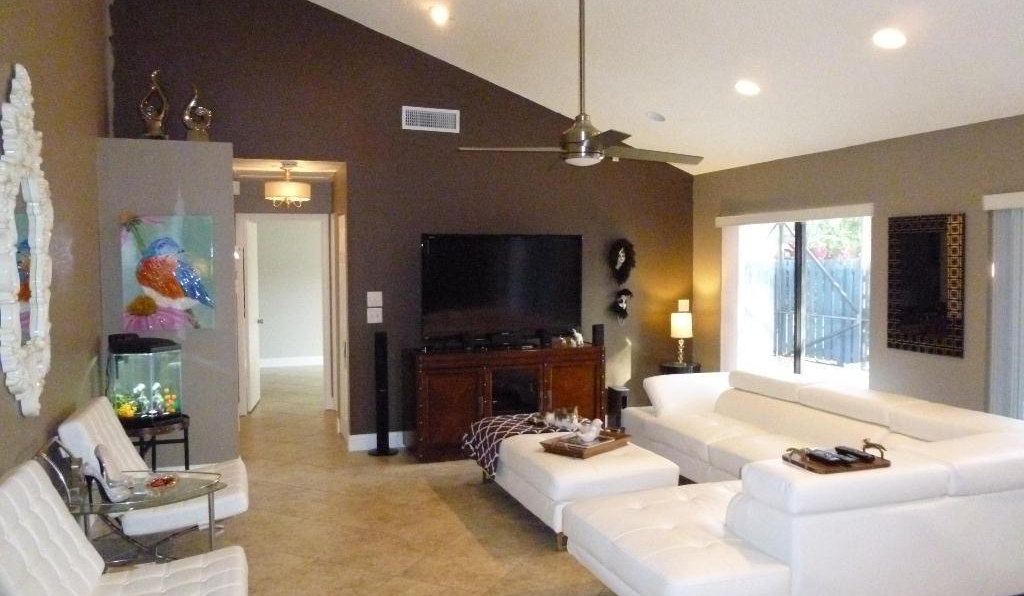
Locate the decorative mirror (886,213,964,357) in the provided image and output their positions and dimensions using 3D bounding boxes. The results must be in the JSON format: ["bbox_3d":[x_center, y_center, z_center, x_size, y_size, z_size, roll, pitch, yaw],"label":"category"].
[{"bbox_3d":[2.665,-0.089,4.778,0.040,0.895,0.580,-1,3,-19],"label":"decorative mirror"}]

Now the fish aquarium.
[{"bbox_3d":[-2.388,0.533,4.814,0.460,0.540,0.420,-1,3,-19],"label":"fish aquarium"}]

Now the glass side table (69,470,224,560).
[{"bbox_3d":[-1.696,1.178,3.500,0.660,0.570,0.620,-1,3,-19],"label":"glass side table"}]

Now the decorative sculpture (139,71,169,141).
[{"bbox_3d":[-2.518,-1.346,5.199,0.190,0.500,0.130,-1,3,-19],"label":"decorative sculpture"}]

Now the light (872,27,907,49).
[{"bbox_3d":[1.961,-1.351,3.842,0.185,0.040,0.185,19,-4,-19],"label":"light"}]

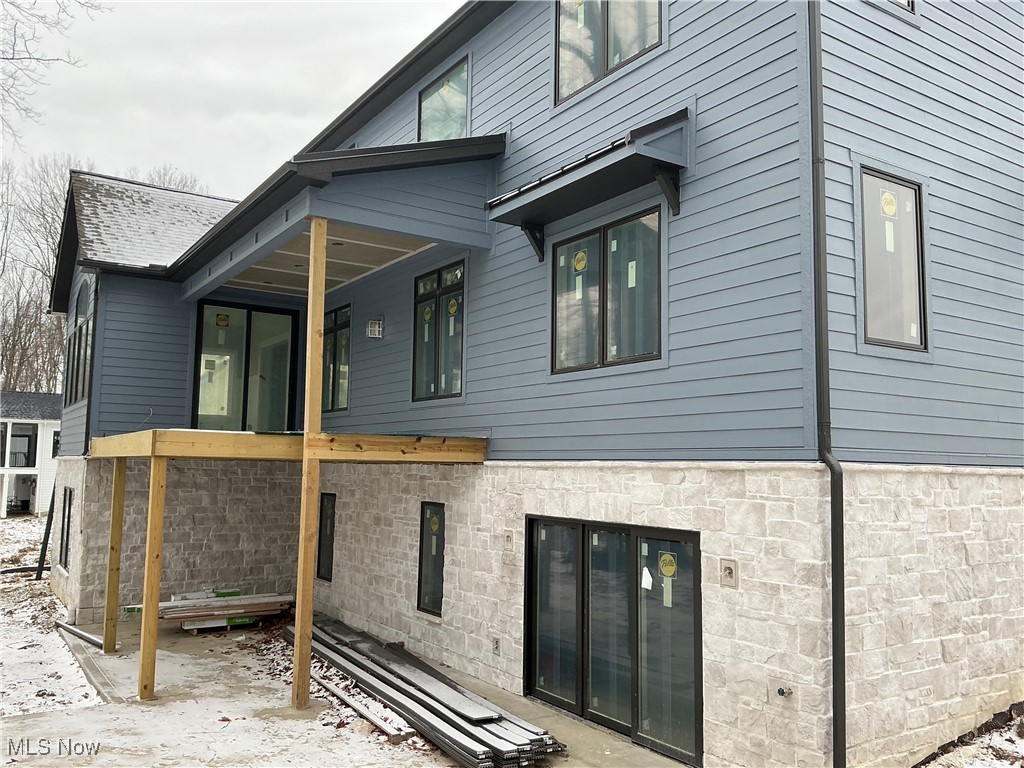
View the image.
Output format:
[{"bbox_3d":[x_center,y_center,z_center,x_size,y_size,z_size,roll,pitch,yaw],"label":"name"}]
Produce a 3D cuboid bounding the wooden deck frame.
[{"bbox_3d":[-3.627,1.059,11.933,3.642,5.384,6.236,4,-7,-34],"label":"wooden deck frame"}]

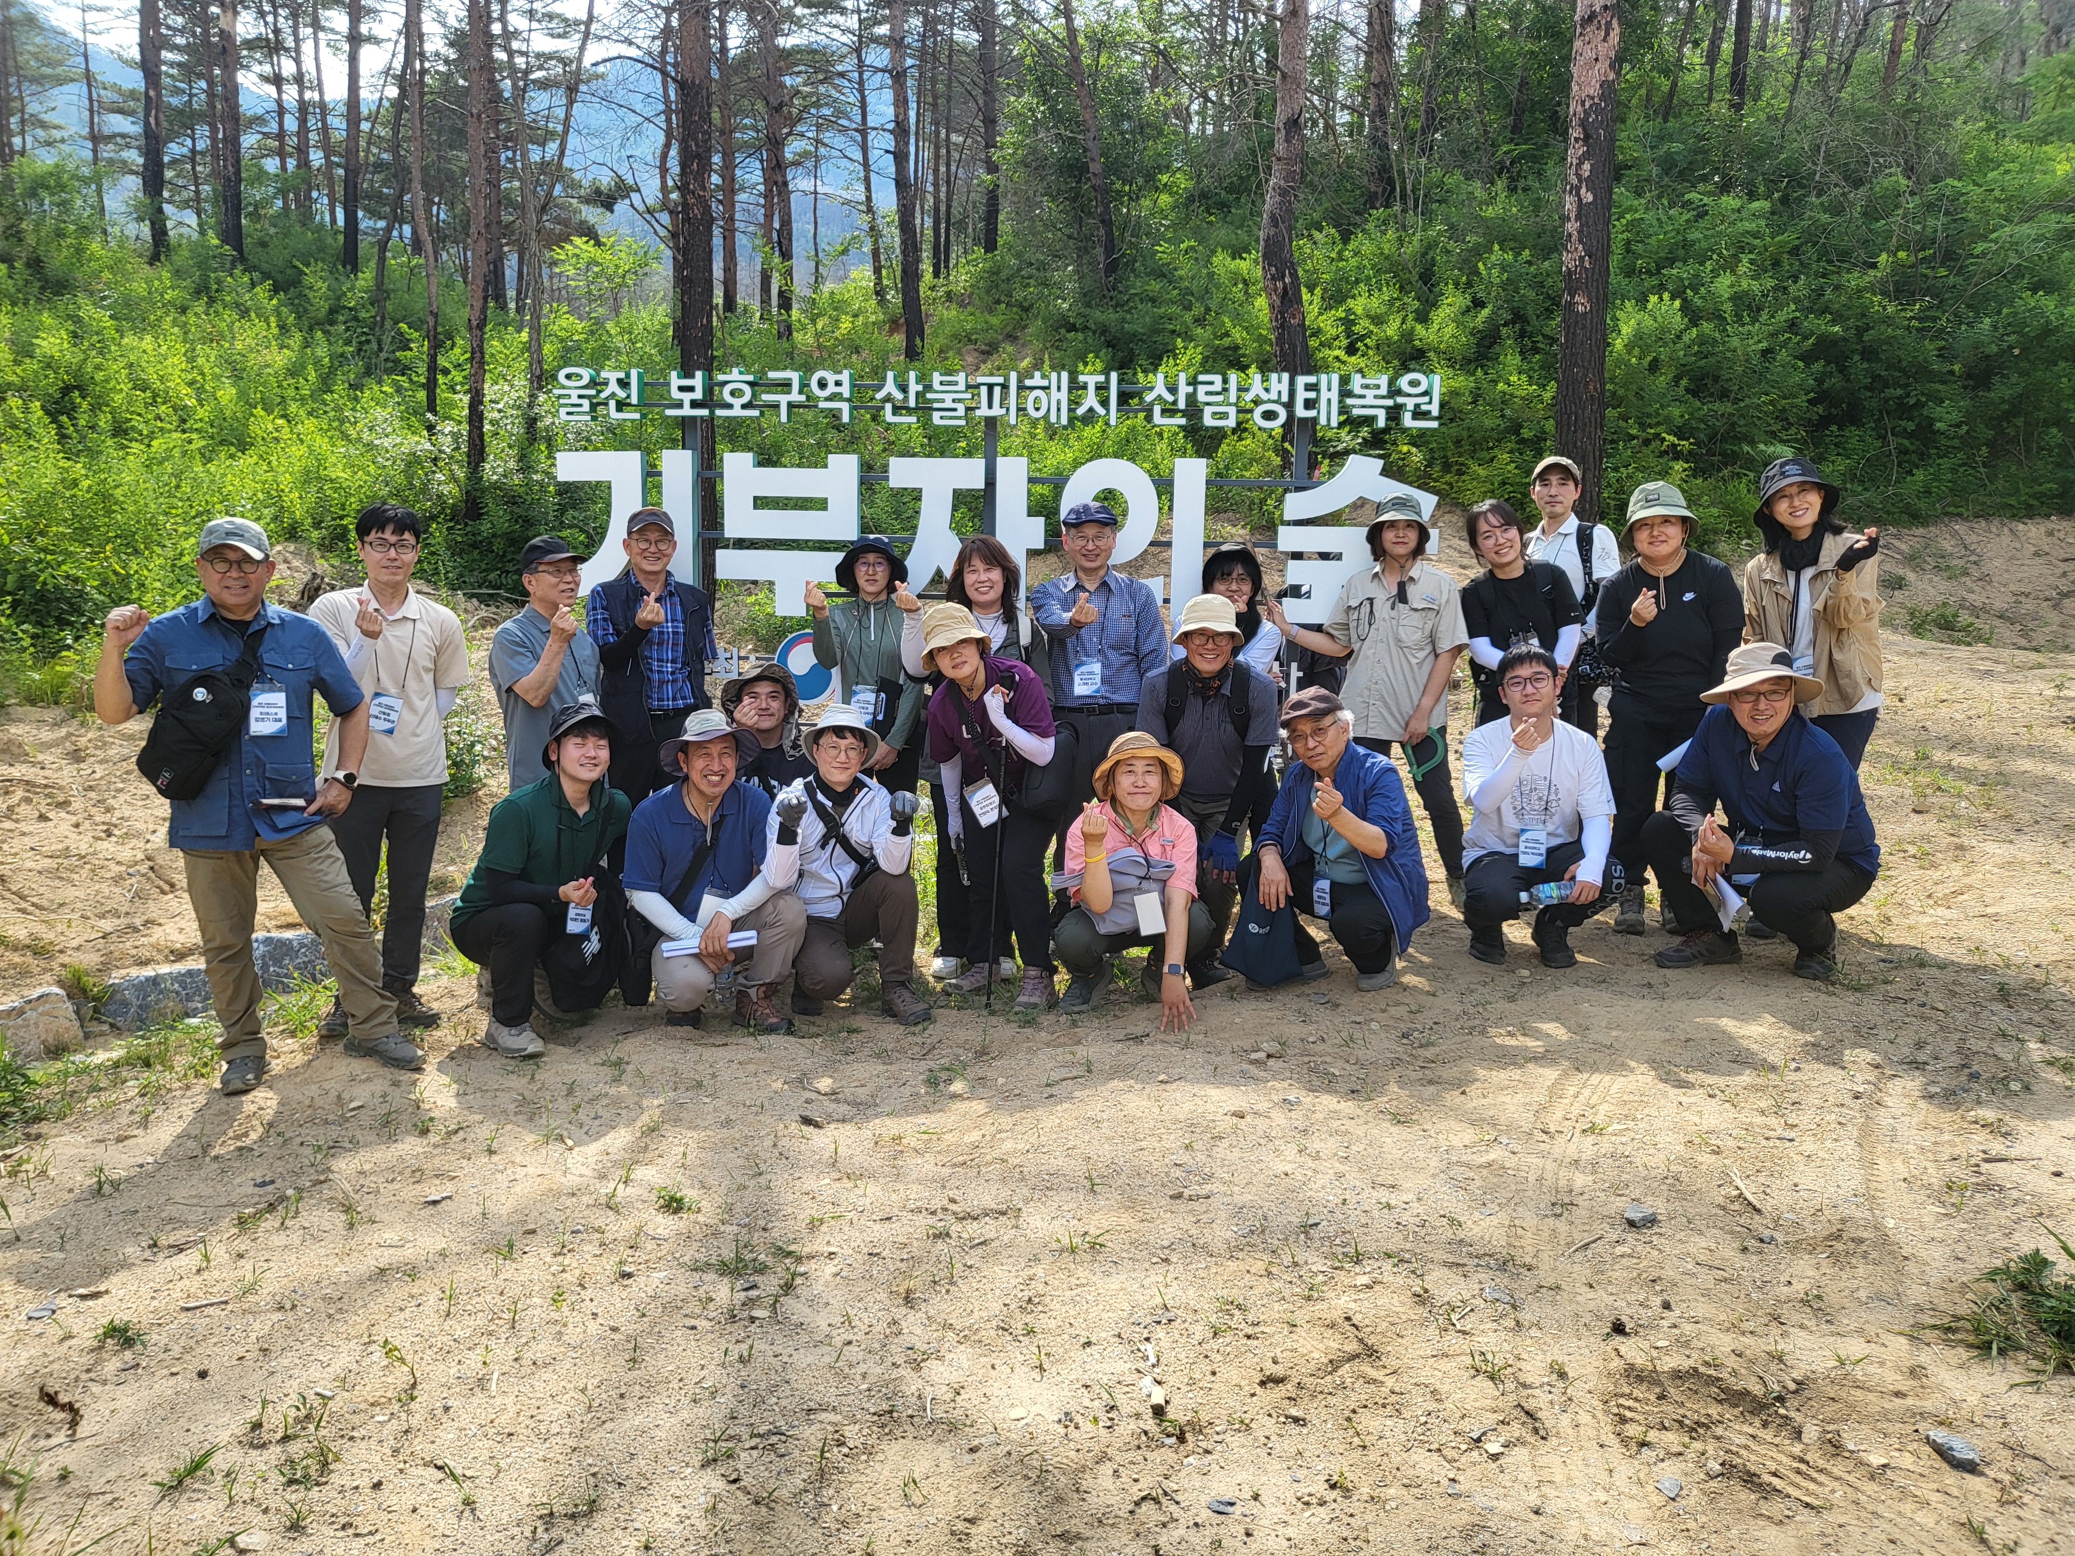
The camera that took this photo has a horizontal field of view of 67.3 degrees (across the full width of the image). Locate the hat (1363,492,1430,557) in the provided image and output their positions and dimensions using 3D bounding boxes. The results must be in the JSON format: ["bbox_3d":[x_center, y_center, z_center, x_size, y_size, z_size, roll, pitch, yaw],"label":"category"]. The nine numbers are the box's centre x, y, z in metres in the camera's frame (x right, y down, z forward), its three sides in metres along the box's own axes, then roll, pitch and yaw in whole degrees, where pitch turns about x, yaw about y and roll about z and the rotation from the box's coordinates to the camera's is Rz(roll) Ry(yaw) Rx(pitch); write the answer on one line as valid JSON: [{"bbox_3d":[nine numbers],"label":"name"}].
[{"bbox_3d":[1.385,-0.989,6.000,0.270,0.180,0.285,1,3,12],"label":"hat"}]

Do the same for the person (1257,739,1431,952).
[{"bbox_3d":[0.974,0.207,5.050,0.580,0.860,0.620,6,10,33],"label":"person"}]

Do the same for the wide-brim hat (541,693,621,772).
[{"bbox_3d":[-1.453,-0.148,4.930,0.255,0.195,0.280,-6,-4,-26],"label":"wide-brim hat"}]

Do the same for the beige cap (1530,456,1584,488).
[{"bbox_3d":[2.069,-1.226,6.200,0.185,0.120,0.260,2,6,18],"label":"beige cap"}]

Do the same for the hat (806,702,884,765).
[{"bbox_3d":[-0.625,-0.150,5.070,0.255,0.170,0.270,1,-8,-3],"label":"hat"}]

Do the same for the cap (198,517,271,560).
[{"bbox_3d":[-2.343,-0.696,4.550,0.190,0.130,0.265,-2,8,-32],"label":"cap"}]

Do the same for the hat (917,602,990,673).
[{"bbox_3d":[-0.293,-0.469,5.080,0.250,0.185,0.280,-13,14,6],"label":"hat"}]

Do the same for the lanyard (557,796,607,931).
[{"bbox_3d":[-1.445,0.271,4.950,0.140,0.440,0.110,-7,16,-30],"label":"lanyard"}]

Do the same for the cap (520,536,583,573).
[{"bbox_3d":[-1.669,-0.771,5.350,0.260,0.135,0.185,9,11,44],"label":"cap"}]

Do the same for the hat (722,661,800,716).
[{"bbox_3d":[-0.978,-0.312,5.500,0.275,0.175,0.295,1,0,-5],"label":"hat"}]

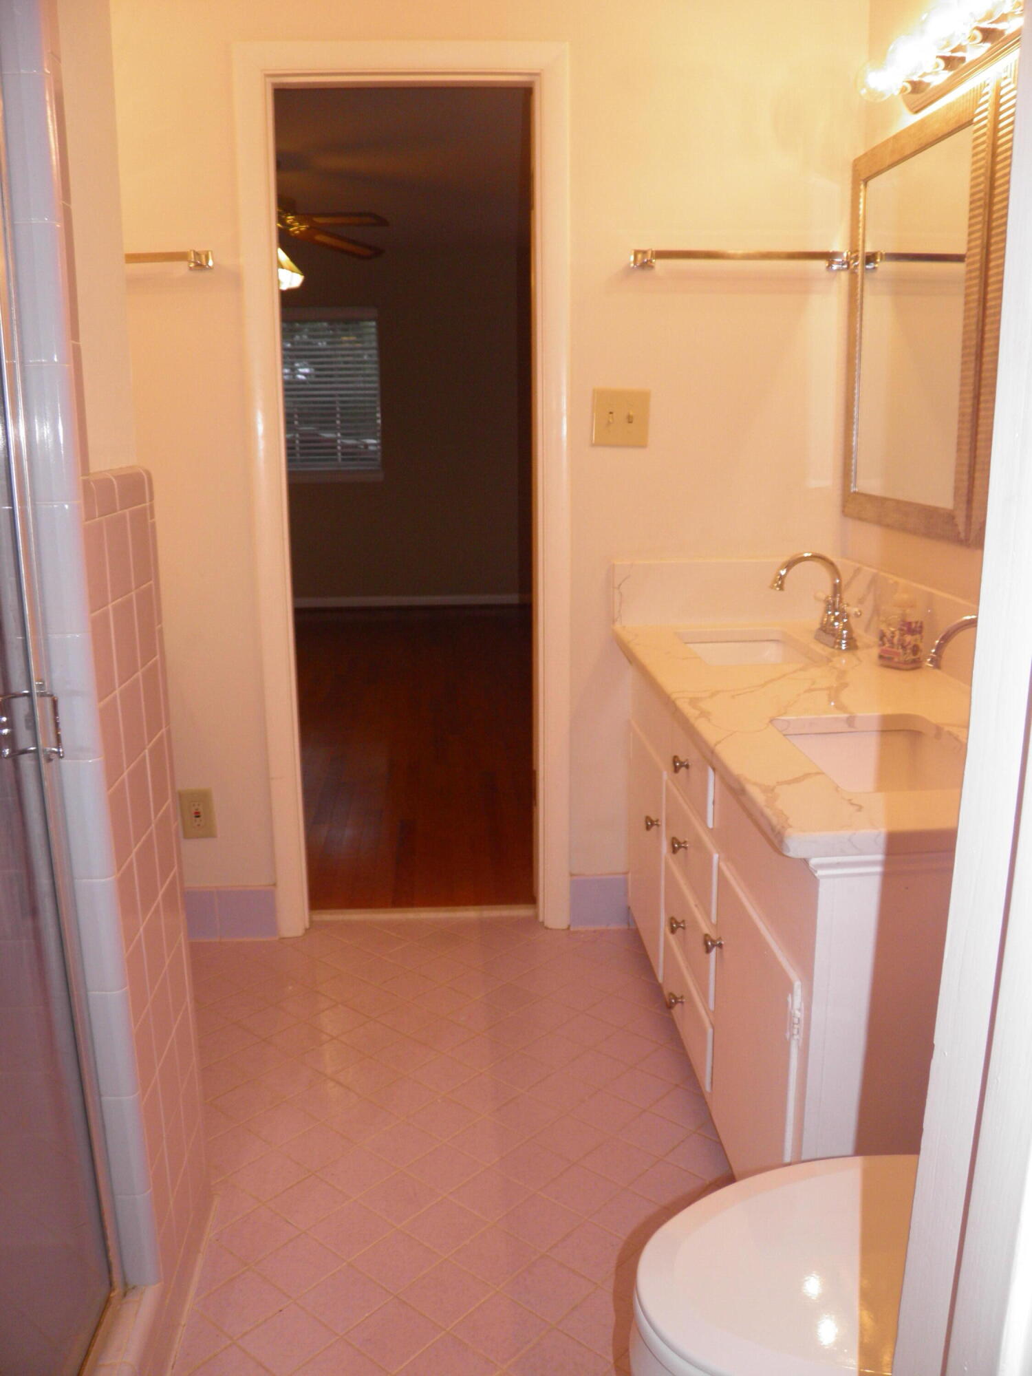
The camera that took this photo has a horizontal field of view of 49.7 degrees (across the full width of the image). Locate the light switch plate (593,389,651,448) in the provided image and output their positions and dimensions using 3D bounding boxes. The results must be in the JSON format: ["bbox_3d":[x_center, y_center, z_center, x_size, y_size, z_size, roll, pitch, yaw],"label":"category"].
[{"bbox_3d":[0.254,-0.653,2.692,0.137,0.132,0.014,-1,13,-3],"label":"light switch plate"}]

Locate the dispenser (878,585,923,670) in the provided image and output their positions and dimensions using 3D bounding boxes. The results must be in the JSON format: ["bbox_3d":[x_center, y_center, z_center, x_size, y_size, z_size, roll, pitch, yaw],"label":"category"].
[{"bbox_3d":[0.795,-0.128,2.296,0.057,0.168,0.076,-9,15,-32],"label":"dispenser"}]

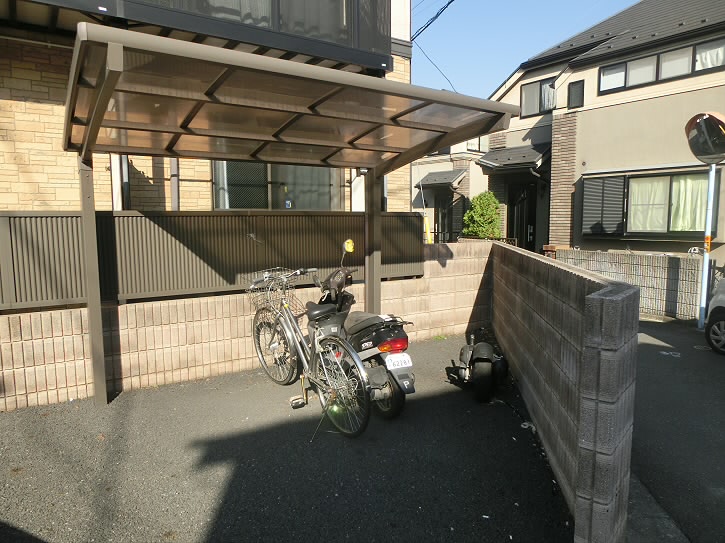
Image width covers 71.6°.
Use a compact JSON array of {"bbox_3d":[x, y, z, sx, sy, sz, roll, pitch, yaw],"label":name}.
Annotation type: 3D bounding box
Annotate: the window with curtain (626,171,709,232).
[{"bbox_3d":[5.743,-1.261,9.452,0.100,1.170,1.618,-4,7,-32],"label":"window with curtain"}]

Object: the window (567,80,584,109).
[{"bbox_3d":[4.640,-3.822,10.892,0.100,0.562,0.383,-4,7,-32],"label":"window"}]

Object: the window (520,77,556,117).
[{"bbox_3d":[4.567,-4.467,12.896,0.100,0.815,1.243,-4,7,-32],"label":"window"}]

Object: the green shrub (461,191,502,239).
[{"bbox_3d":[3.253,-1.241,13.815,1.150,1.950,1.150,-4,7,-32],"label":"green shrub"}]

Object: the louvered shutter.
[{"bbox_3d":[5.020,-1.362,10.488,0.120,1.196,0.921,-4,7,-32],"label":"louvered shutter"}]

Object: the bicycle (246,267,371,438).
[{"bbox_3d":[-0.437,0.496,3.688,0.580,1.040,1.820,-8,9,-30],"label":"bicycle"}]

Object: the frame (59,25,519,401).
[{"bbox_3d":[-0.507,-0.104,3.739,2.835,2.220,1.860,-4,7,-33],"label":"frame"}]

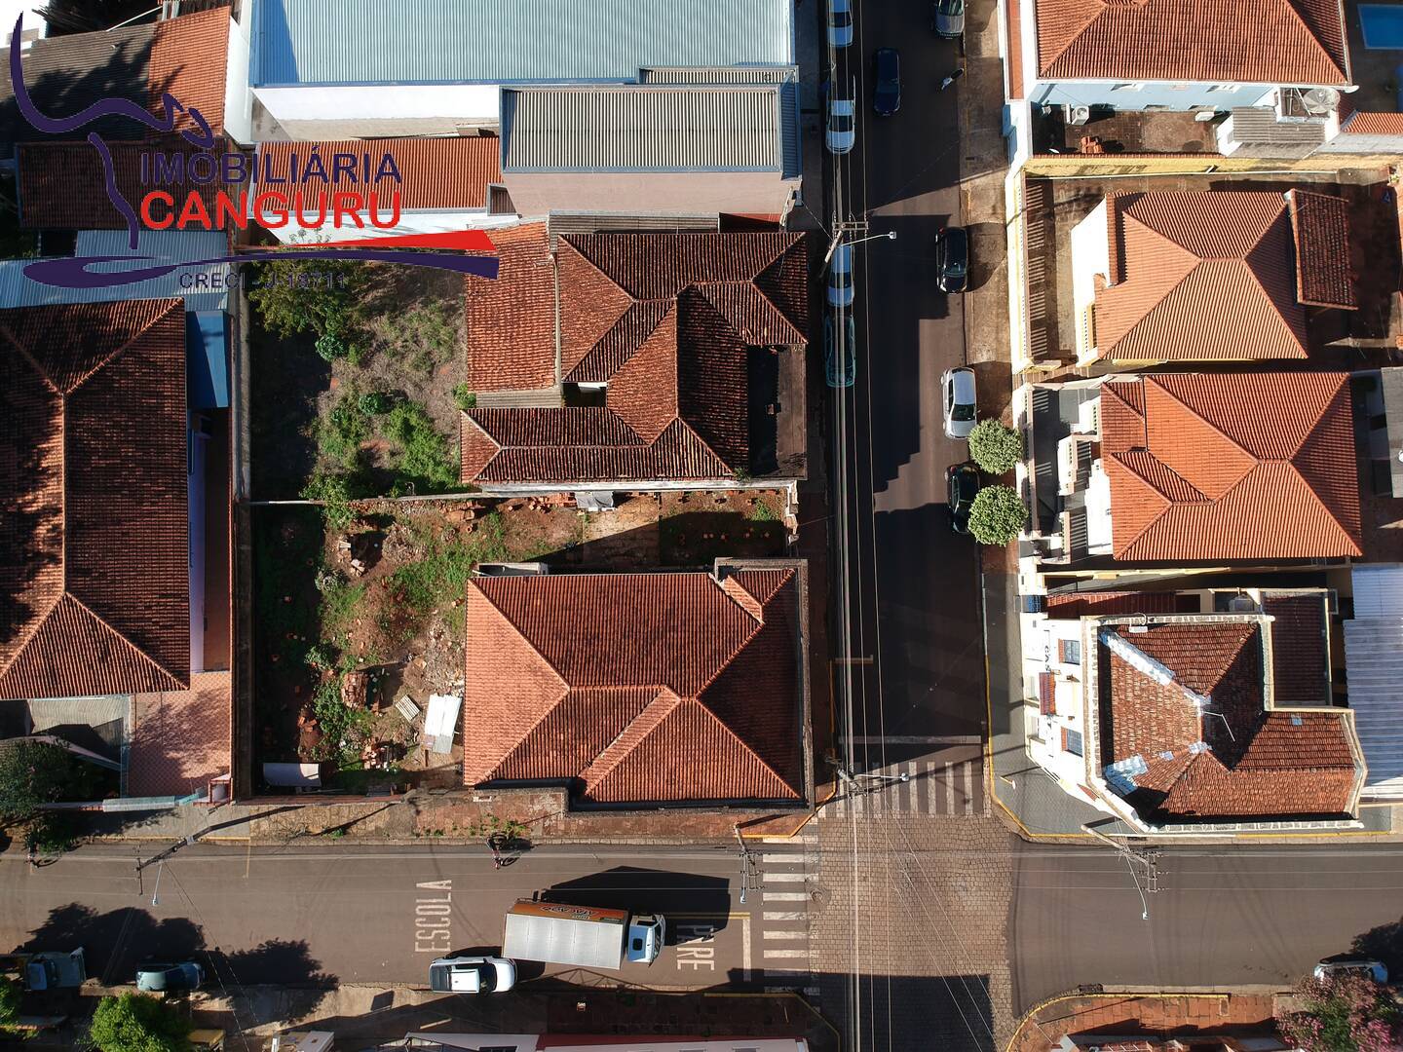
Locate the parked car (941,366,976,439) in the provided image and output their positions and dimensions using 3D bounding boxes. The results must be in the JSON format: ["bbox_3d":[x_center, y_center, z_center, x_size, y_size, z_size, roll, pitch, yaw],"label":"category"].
[{"bbox_3d":[14.705,-6.997,57.672,1.710,1.480,4.098,-1,87,-3],"label":"parked car"}]

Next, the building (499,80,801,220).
[{"bbox_3d":[-2.671,-19.190,53.978,14.726,8.500,4.475,-1,87,-3],"label":"building"}]

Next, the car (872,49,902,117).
[{"bbox_3d":[11.070,-26.403,60.178,1.660,1.470,3.850,0,87,-3],"label":"car"}]

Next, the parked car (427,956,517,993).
[{"bbox_3d":[-12.221,24.096,54.236,4.642,1.600,1.700,1,86,-3],"label":"parked car"}]

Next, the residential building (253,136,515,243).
[{"bbox_3d":[-17.383,-18.678,56.399,13.720,4.100,4.470,0,85,0],"label":"residential building"}]

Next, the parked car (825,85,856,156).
[{"bbox_3d":[8.243,-24.297,59.911,1.680,1.500,4.300,0,87,-3],"label":"parked car"}]

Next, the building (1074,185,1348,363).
[{"bbox_3d":[29.878,-14.204,58.383,14.969,5.300,9.697,0,87,-3],"label":"building"}]

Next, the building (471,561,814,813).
[{"bbox_3d":[-3.365,8.341,54.608,17.942,7.200,12.848,0,87,-3],"label":"building"}]

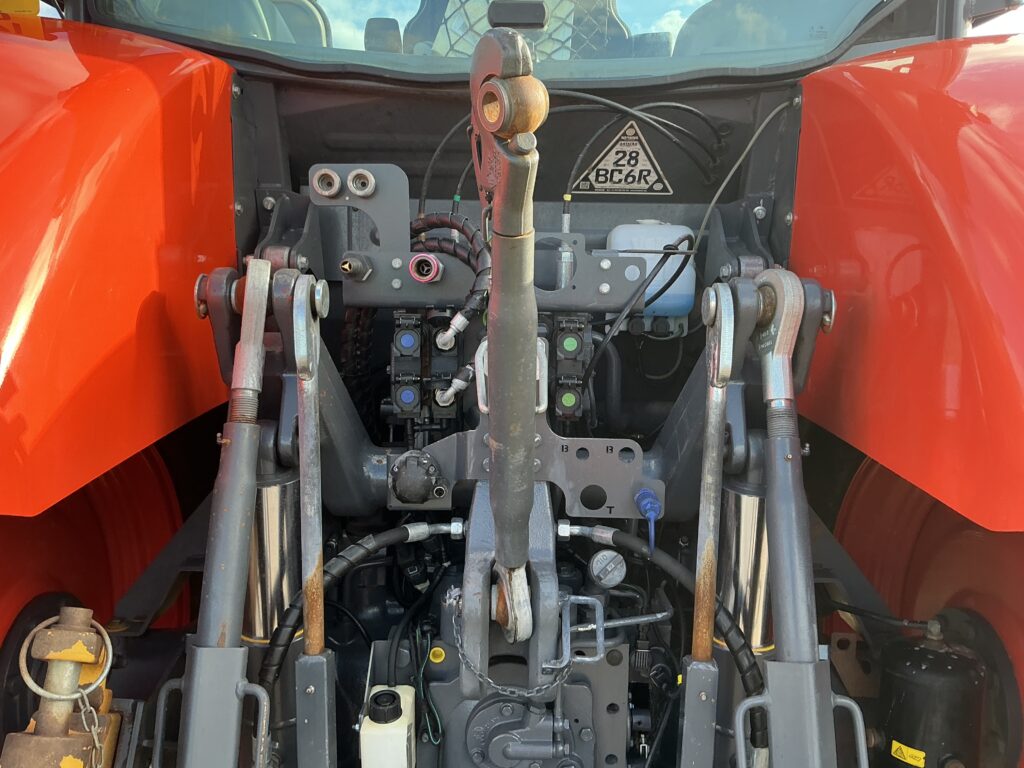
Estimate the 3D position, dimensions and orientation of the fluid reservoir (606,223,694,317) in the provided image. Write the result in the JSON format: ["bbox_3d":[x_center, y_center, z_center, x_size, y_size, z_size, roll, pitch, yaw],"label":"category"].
[{"bbox_3d":[0.221,-0.183,1.310,0.130,0.142,0.100,1,8,0],"label":"fluid reservoir"}]

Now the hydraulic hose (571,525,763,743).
[{"bbox_3d":[0.212,0.343,1.130,0.260,0.285,0.120,1,8,0],"label":"hydraulic hose"}]

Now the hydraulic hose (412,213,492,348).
[{"bbox_3d":[-0.089,-0.151,1.220,0.112,0.195,0.130,1,8,0],"label":"hydraulic hose"}]

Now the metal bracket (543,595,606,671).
[{"bbox_3d":[0.079,0.309,1.030,0.072,0.082,0.045,1,8,0],"label":"metal bracket"}]

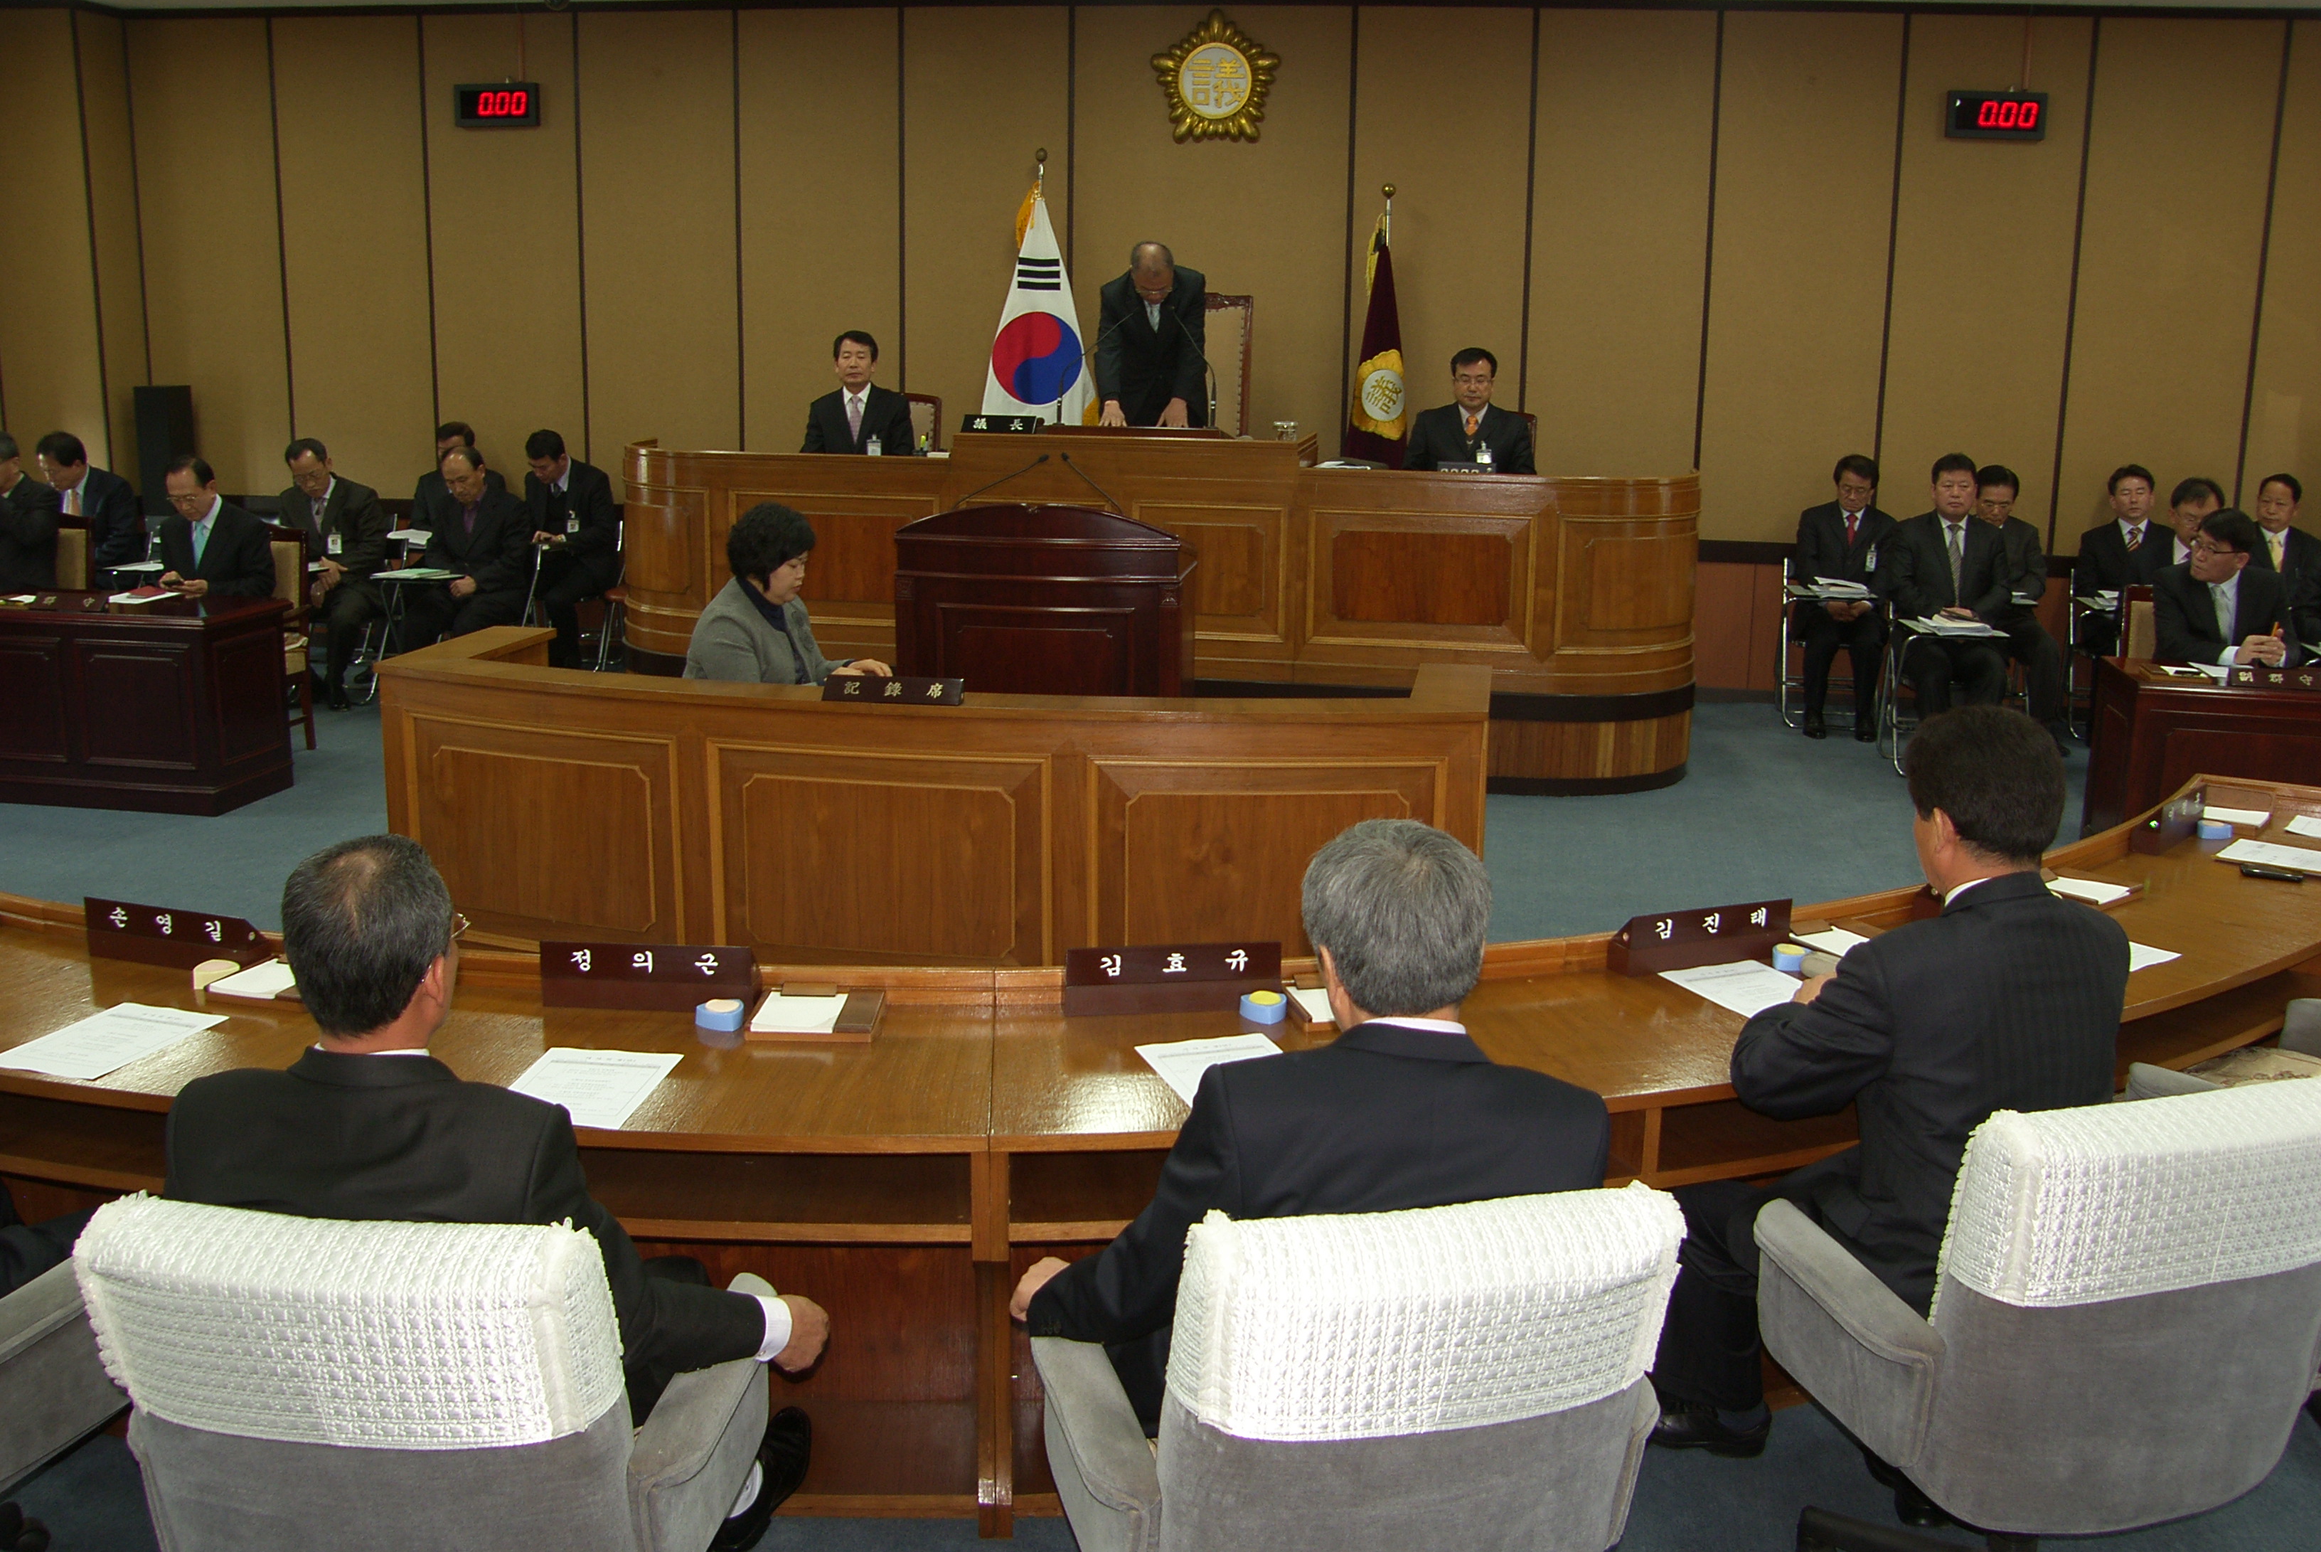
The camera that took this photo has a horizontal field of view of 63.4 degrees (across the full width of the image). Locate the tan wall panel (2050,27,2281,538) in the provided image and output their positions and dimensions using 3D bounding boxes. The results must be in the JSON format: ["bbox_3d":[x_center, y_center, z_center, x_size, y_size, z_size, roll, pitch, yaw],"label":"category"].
[{"bbox_3d":[4.832,-2.299,9.007,0.852,2.533,0.040,3,13,7],"label":"tan wall panel"}]

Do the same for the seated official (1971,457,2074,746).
[{"bbox_3d":[3.965,-0.822,8.898,0.520,1.290,0.780,3,13,7],"label":"seated official"}]

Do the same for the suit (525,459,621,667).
[{"bbox_3d":[-3.103,-1.134,9.882,0.510,1.050,0.620,4,13,12],"label":"suit"}]

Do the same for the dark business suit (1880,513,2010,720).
[{"bbox_3d":[3.394,-0.641,8.200,0.560,0.980,0.660,3,12,7],"label":"dark business suit"}]

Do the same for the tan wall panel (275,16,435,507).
[{"bbox_3d":[-4.386,-2.793,10.234,0.852,2.533,0.040,3,13,7],"label":"tan wall panel"}]

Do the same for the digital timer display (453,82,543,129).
[{"bbox_3d":[-3.465,-3.517,9.876,0.479,0.213,0.080,3,12,7],"label":"digital timer display"}]

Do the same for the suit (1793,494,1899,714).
[{"bbox_3d":[3.303,-0.814,9.092,0.500,1.040,0.620,5,13,15],"label":"suit"}]

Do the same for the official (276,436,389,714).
[{"bbox_3d":[-4.000,-1.006,9.090,0.510,1.240,0.750,-1,13,-10],"label":"official"}]

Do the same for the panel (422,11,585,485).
[{"bbox_3d":[-3.378,-2.630,9.642,0.826,2.491,0.050,3,13,7],"label":"panel"}]

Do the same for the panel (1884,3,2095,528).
[{"bbox_3d":[3.991,-2.371,9.112,0.863,2.554,0.050,3,12,7],"label":"panel"}]

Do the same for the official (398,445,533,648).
[{"bbox_3d":[-2.918,-0.824,8.094,0.560,1.190,0.760,3,13,7],"label":"official"}]

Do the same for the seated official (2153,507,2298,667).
[{"bbox_3d":[3.538,-0.286,6.332,0.580,1.220,0.760,3,13,7],"label":"seated official"}]

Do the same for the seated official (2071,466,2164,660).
[{"bbox_3d":[4.200,-0.736,8.236,0.550,1.250,0.760,5,14,17],"label":"seated official"}]

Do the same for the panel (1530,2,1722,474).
[{"bbox_3d":[2.261,-2.472,9.309,0.862,2.554,0.050,3,12,7],"label":"panel"}]

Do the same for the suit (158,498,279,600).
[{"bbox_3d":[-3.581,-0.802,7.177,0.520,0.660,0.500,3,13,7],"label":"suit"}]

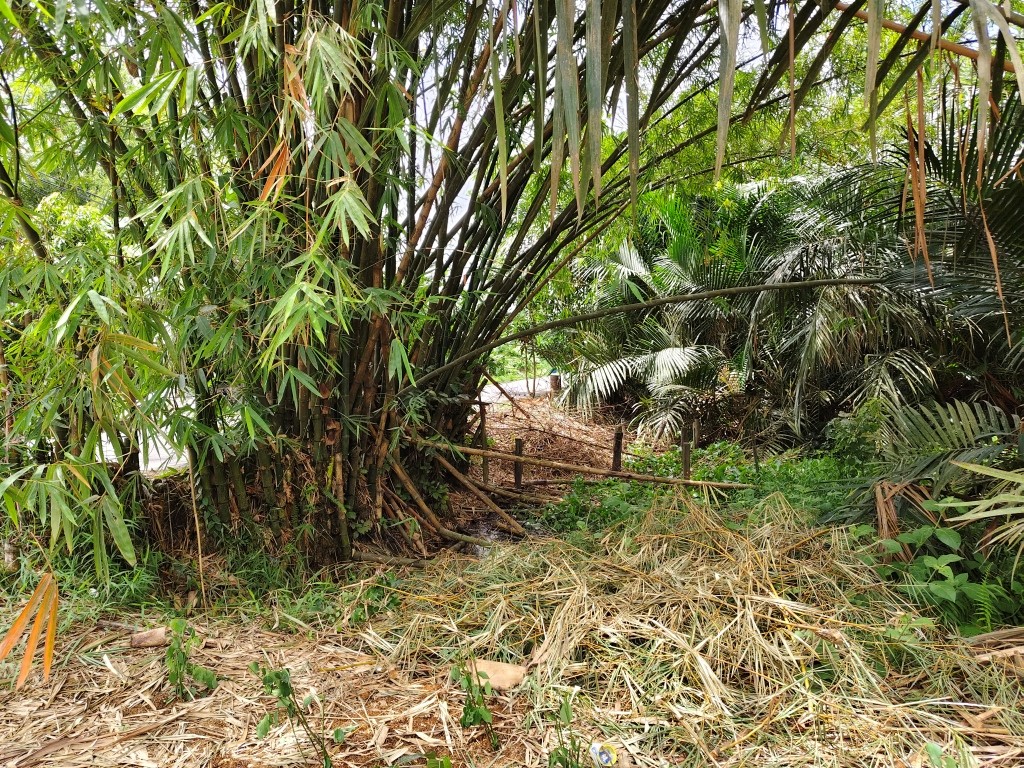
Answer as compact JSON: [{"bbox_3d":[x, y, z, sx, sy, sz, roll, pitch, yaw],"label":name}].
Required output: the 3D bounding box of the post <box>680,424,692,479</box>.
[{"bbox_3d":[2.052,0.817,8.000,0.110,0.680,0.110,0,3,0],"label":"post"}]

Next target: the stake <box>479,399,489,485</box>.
[{"bbox_3d":[-0.335,0.676,8.000,0.080,1.020,0.080,-2,3,0],"label":"stake"}]

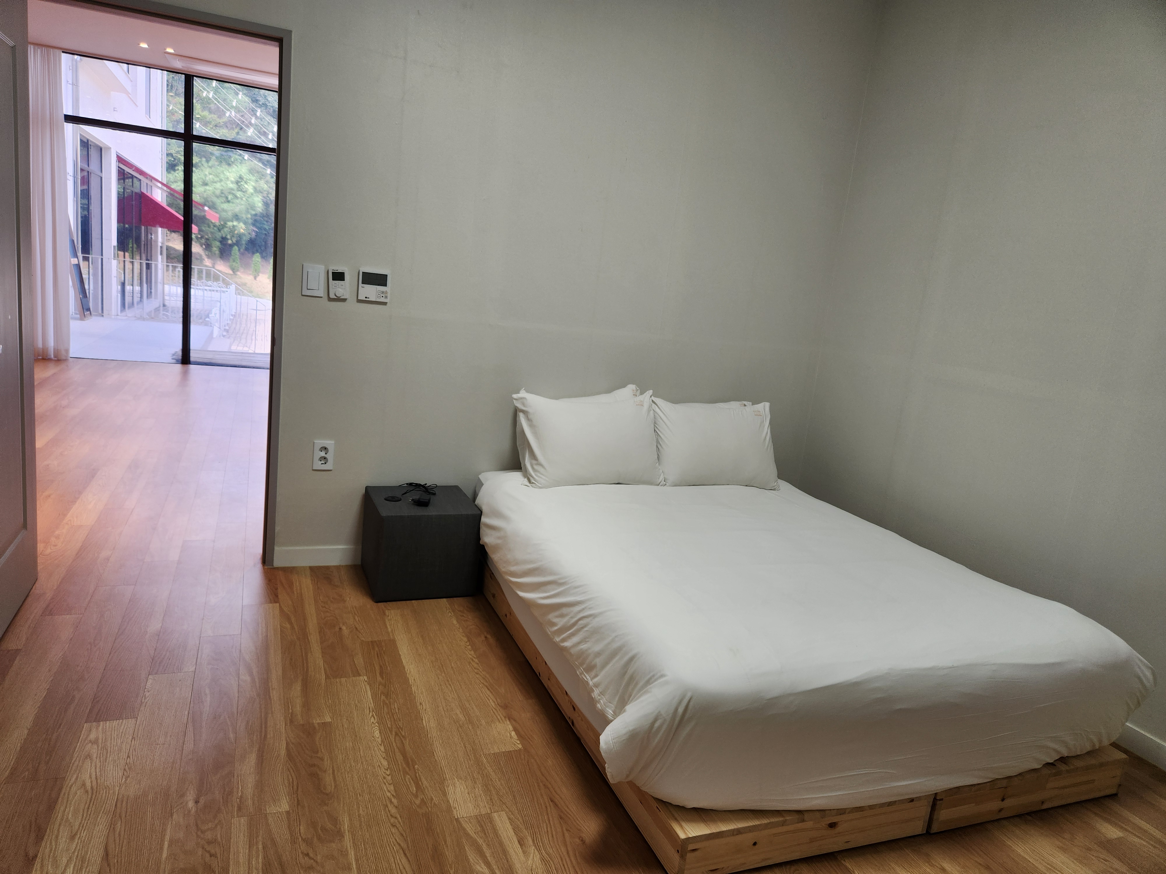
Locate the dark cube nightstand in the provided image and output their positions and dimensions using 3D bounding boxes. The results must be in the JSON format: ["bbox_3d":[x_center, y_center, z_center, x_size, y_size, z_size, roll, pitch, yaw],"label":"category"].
[{"bbox_3d":[-0.679,0.435,3.247,0.404,0.354,0.410,2,11,-23],"label":"dark cube nightstand"}]

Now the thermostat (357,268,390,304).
[{"bbox_3d":[-0.854,-0.616,3.163,0.120,0.121,0.018,2,11,-23],"label":"thermostat"}]

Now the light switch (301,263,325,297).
[{"bbox_3d":[-1.072,-0.620,3.075,0.077,0.120,0.011,2,11,-23],"label":"light switch"}]

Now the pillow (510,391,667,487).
[{"bbox_3d":[0.033,0.008,3.441,0.670,0.430,0.165,2,-3,-23],"label":"pillow"}]

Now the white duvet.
[{"bbox_3d":[0.578,0.548,2.869,1.660,0.350,2.015,2,11,-23],"label":"white duvet"}]

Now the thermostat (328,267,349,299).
[{"bbox_3d":[-0.981,-0.615,3.108,0.071,0.118,0.022,2,11,-23],"label":"thermostat"}]

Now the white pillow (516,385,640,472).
[{"bbox_3d":[-0.009,-0.027,3.543,0.630,0.430,0.140,2,2,-23],"label":"white pillow"}]

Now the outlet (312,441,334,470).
[{"bbox_3d":[-1.081,0.078,3.230,0.077,0.120,0.011,2,11,-23],"label":"outlet"}]

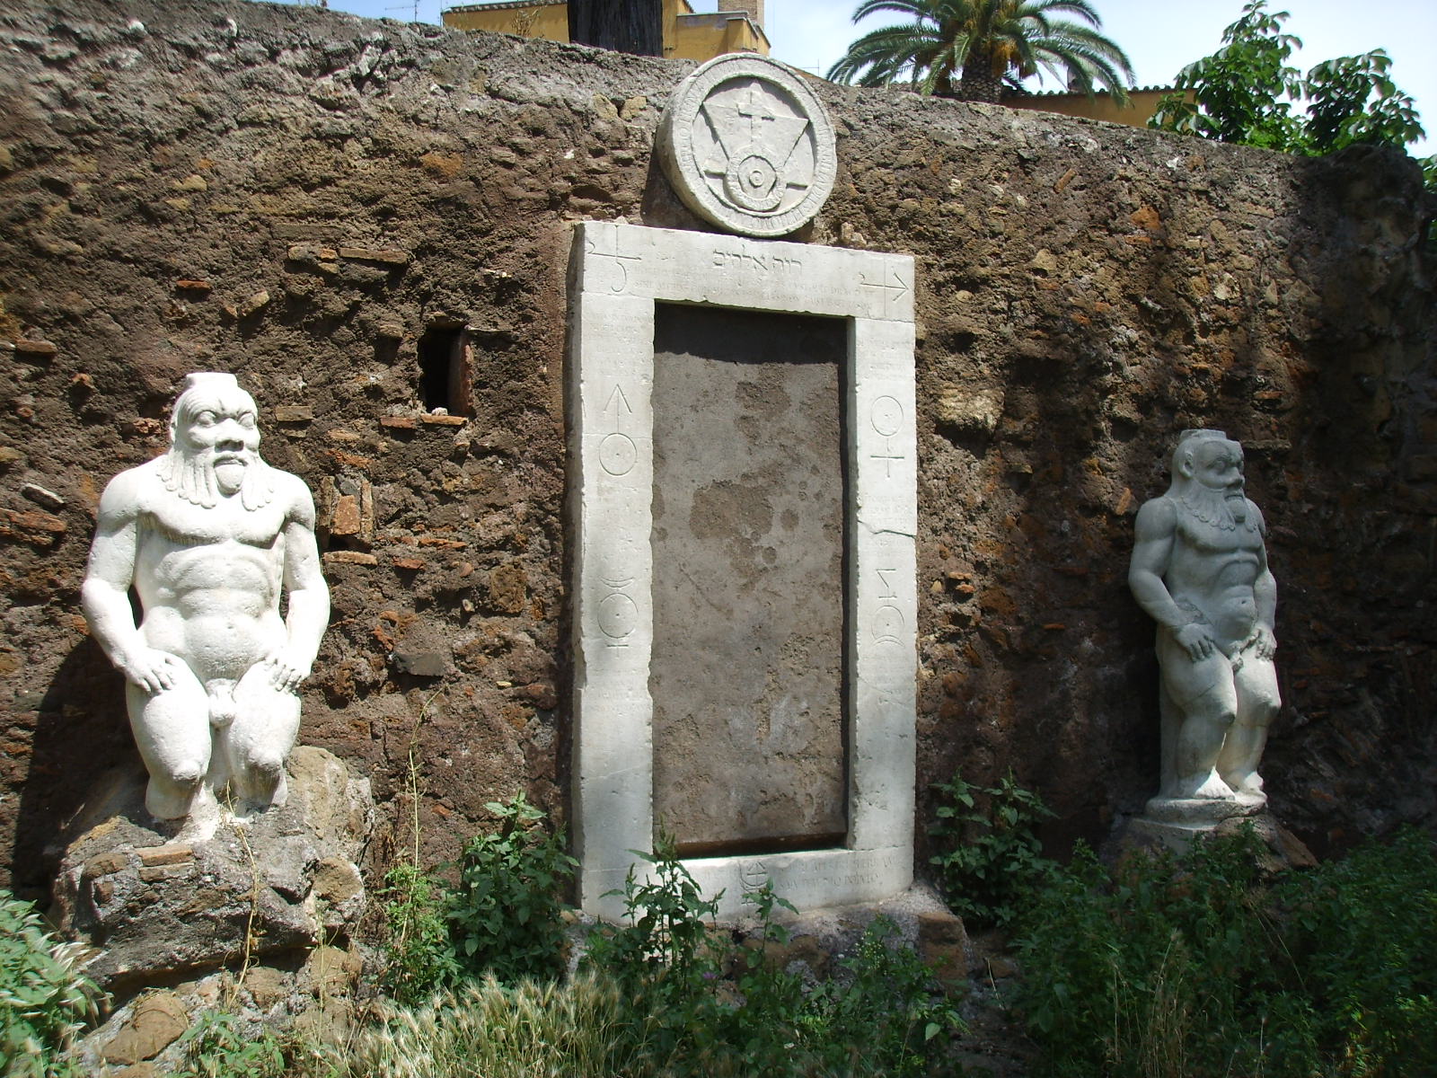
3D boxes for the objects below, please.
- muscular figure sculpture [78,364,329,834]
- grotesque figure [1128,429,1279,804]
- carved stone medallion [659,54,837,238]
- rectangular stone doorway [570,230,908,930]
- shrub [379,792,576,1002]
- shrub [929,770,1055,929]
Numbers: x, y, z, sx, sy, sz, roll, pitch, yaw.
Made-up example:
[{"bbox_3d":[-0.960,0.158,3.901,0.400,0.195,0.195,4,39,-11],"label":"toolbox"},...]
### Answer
[{"bbox_3d":[-1.542,0.181,4.870,0.730,1.360,0.460,2,-3,-29],"label":"muscular figure sculpture"},{"bbox_3d":[1.990,0.328,6.620,0.690,1.550,0.480,2,-3,-28],"label":"grotesque figure"},{"bbox_3d":[0.099,-1.438,6.035,0.670,0.670,0.170,1,-3,-24],"label":"carved stone medallion"},{"bbox_3d":[0.100,0.107,5.980,1.341,2.400,0.200,1,-3,-24],"label":"rectangular stone doorway"},{"bbox_3d":[-0.796,1.177,5.330,0.600,0.680,0.420,1,-3,-24],"label":"shrub"},{"bbox_3d":[1.055,1.198,6.250,0.470,0.610,0.380,1,-3,-24],"label":"shrub"}]

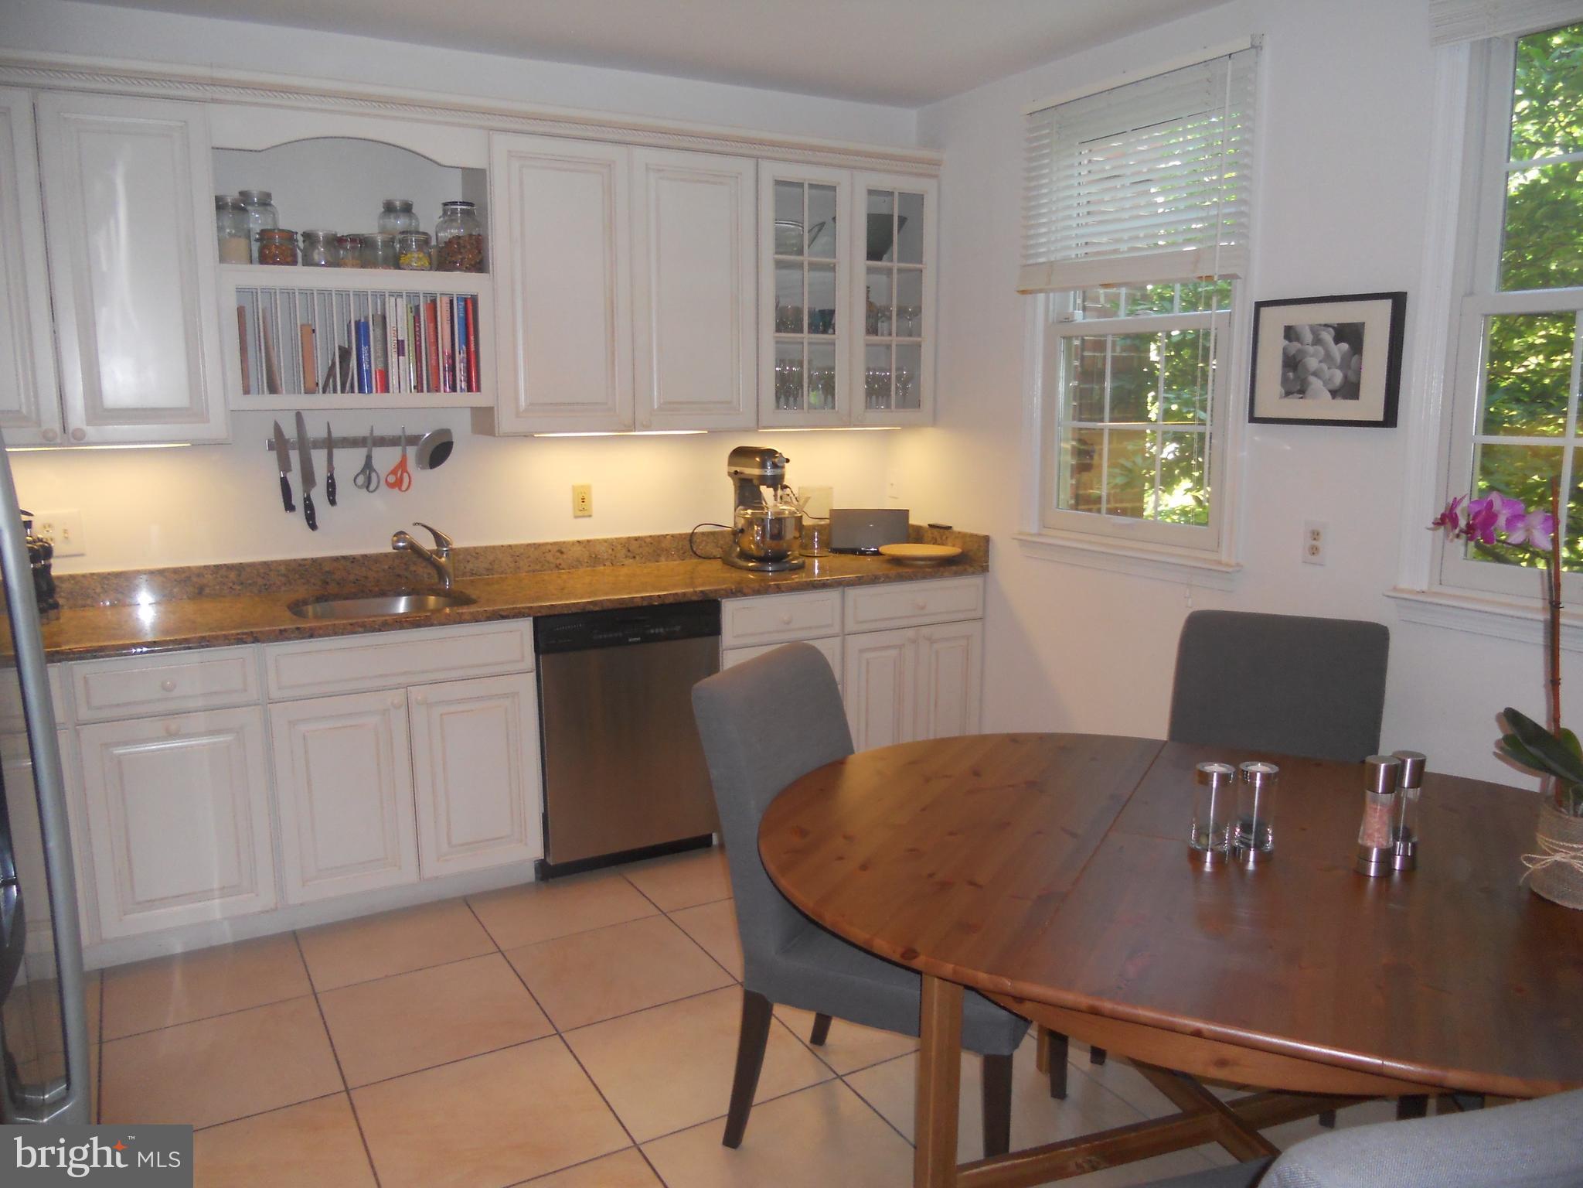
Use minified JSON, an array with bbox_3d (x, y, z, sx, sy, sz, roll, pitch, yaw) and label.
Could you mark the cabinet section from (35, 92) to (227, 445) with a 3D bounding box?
[{"bbox_3d":[-1.797,-0.865,3.383,0.389,0.877,0.310,-5,12,-28],"label":"cabinet section"}]

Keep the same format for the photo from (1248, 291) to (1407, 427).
[{"bbox_3d":[1.358,-0.593,3.156,0.030,0.321,0.427,-5,11,-28],"label":"photo"}]

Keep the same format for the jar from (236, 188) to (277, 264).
[{"bbox_3d":[-1.571,-1.062,3.620,0.125,0.228,0.125,-5,11,-28],"label":"jar"}]

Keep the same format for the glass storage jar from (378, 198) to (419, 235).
[{"bbox_3d":[-1.209,-1.096,3.815,0.122,0.228,0.122,-5,11,-28],"label":"glass storage jar"}]

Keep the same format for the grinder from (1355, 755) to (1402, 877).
[{"bbox_3d":[0.993,0.376,2.088,0.060,0.196,0.060,5,11,26],"label":"grinder"}]

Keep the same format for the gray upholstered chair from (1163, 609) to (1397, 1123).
[{"bbox_3d":[1.046,0.579,2.850,0.510,0.970,0.585,5,11,27],"label":"gray upholstered chair"}]

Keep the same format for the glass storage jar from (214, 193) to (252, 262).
[{"bbox_3d":[-1.554,-1.002,3.428,0.102,0.186,0.102,-5,11,-28],"label":"glass storage jar"}]

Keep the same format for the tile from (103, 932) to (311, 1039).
[{"bbox_3d":[-1.546,1.023,3.263,0.485,0.010,0.450,-6,12,-28],"label":"tile"}]

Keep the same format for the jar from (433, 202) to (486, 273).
[{"bbox_3d":[-1.015,-1.082,3.751,0.142,0.217,0.142,0,10,0],"label":"jar"}]

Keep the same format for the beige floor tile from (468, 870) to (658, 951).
[{"bbox_3d":[-0.679,0.948,3.703,0.487,0.010,0.370,-5,11,-28],"label":"beige floor tile"}]

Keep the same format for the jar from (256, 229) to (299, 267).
[{"bbox_3d":[-1.466,-0.986,3.527,0.106,0.112,0.106,-6,12,-28],"label":"jar"}]

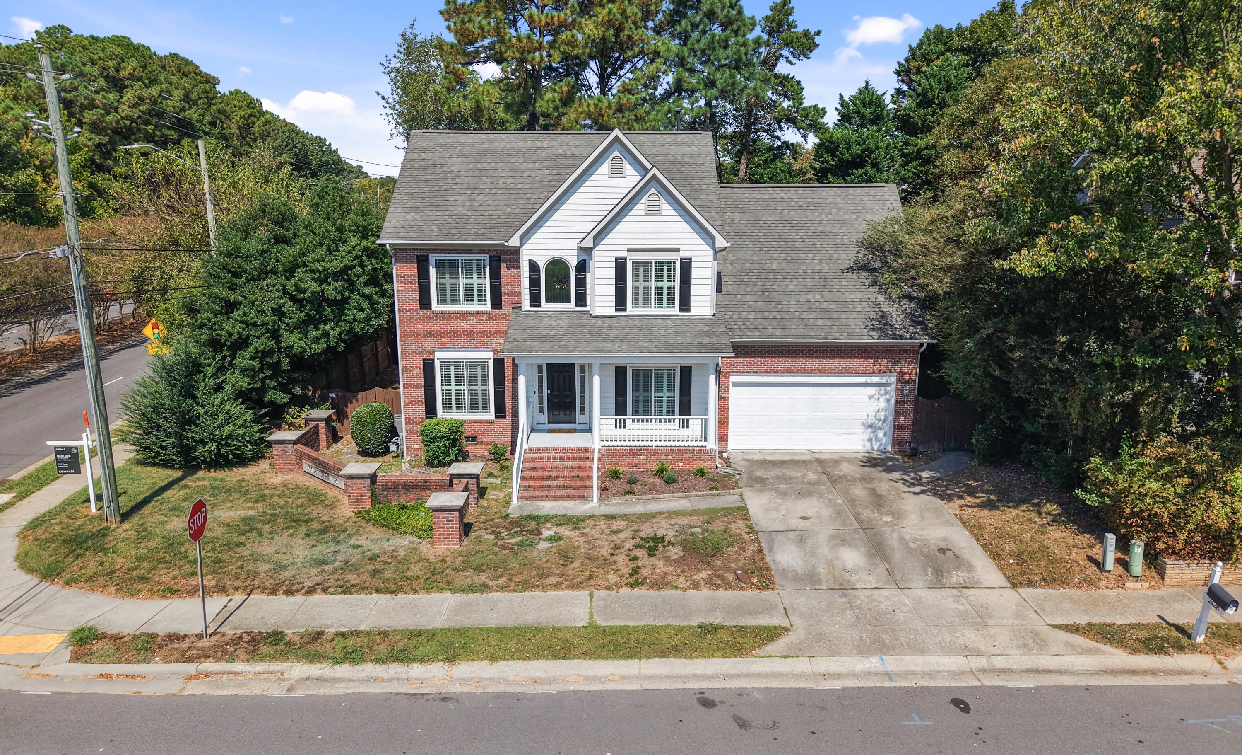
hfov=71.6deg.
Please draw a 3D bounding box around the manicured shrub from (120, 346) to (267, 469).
[{"bbox_3d":[-13.675,0.756,27.731,4.550,3.350,3.700,0,13,0],"label":"manicured shrub"}]

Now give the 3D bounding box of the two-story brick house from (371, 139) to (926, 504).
[{"bbox_3d":[1.125,-2.885,28.276,16.150,10.100,11.200,0,13,0],"label":"two-story brick house"}]

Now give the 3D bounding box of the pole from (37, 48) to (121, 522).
[{"bbox_3d":[-13.300,-1.887,21.178,0.420,11.650,0.420,0,13,0],"label":"pole"}]

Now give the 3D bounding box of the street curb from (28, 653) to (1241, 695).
[{"bbox_3d":[0.000,5.322,15.623,21.900,0.200,0.850,0,13,0],"label":"street curb"}]

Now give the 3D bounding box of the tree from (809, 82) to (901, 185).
[{"bbox_3d":[11.600,-8.095,43.288,5.000,12.900,5.000,0,13,0],"label":"tree"}]

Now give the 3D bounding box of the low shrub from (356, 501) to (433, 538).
[{"bbox_3d":[-5.700,3.476,21.842,2.500,0.400,2.000,0,13,0],"label":"low shrub"}]

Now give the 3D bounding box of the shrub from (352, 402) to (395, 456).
[{"bbox_3d":[-7.825,1.661,27.144,1.350,1.550,1.350,0,13,0],"label":"shrub"}]

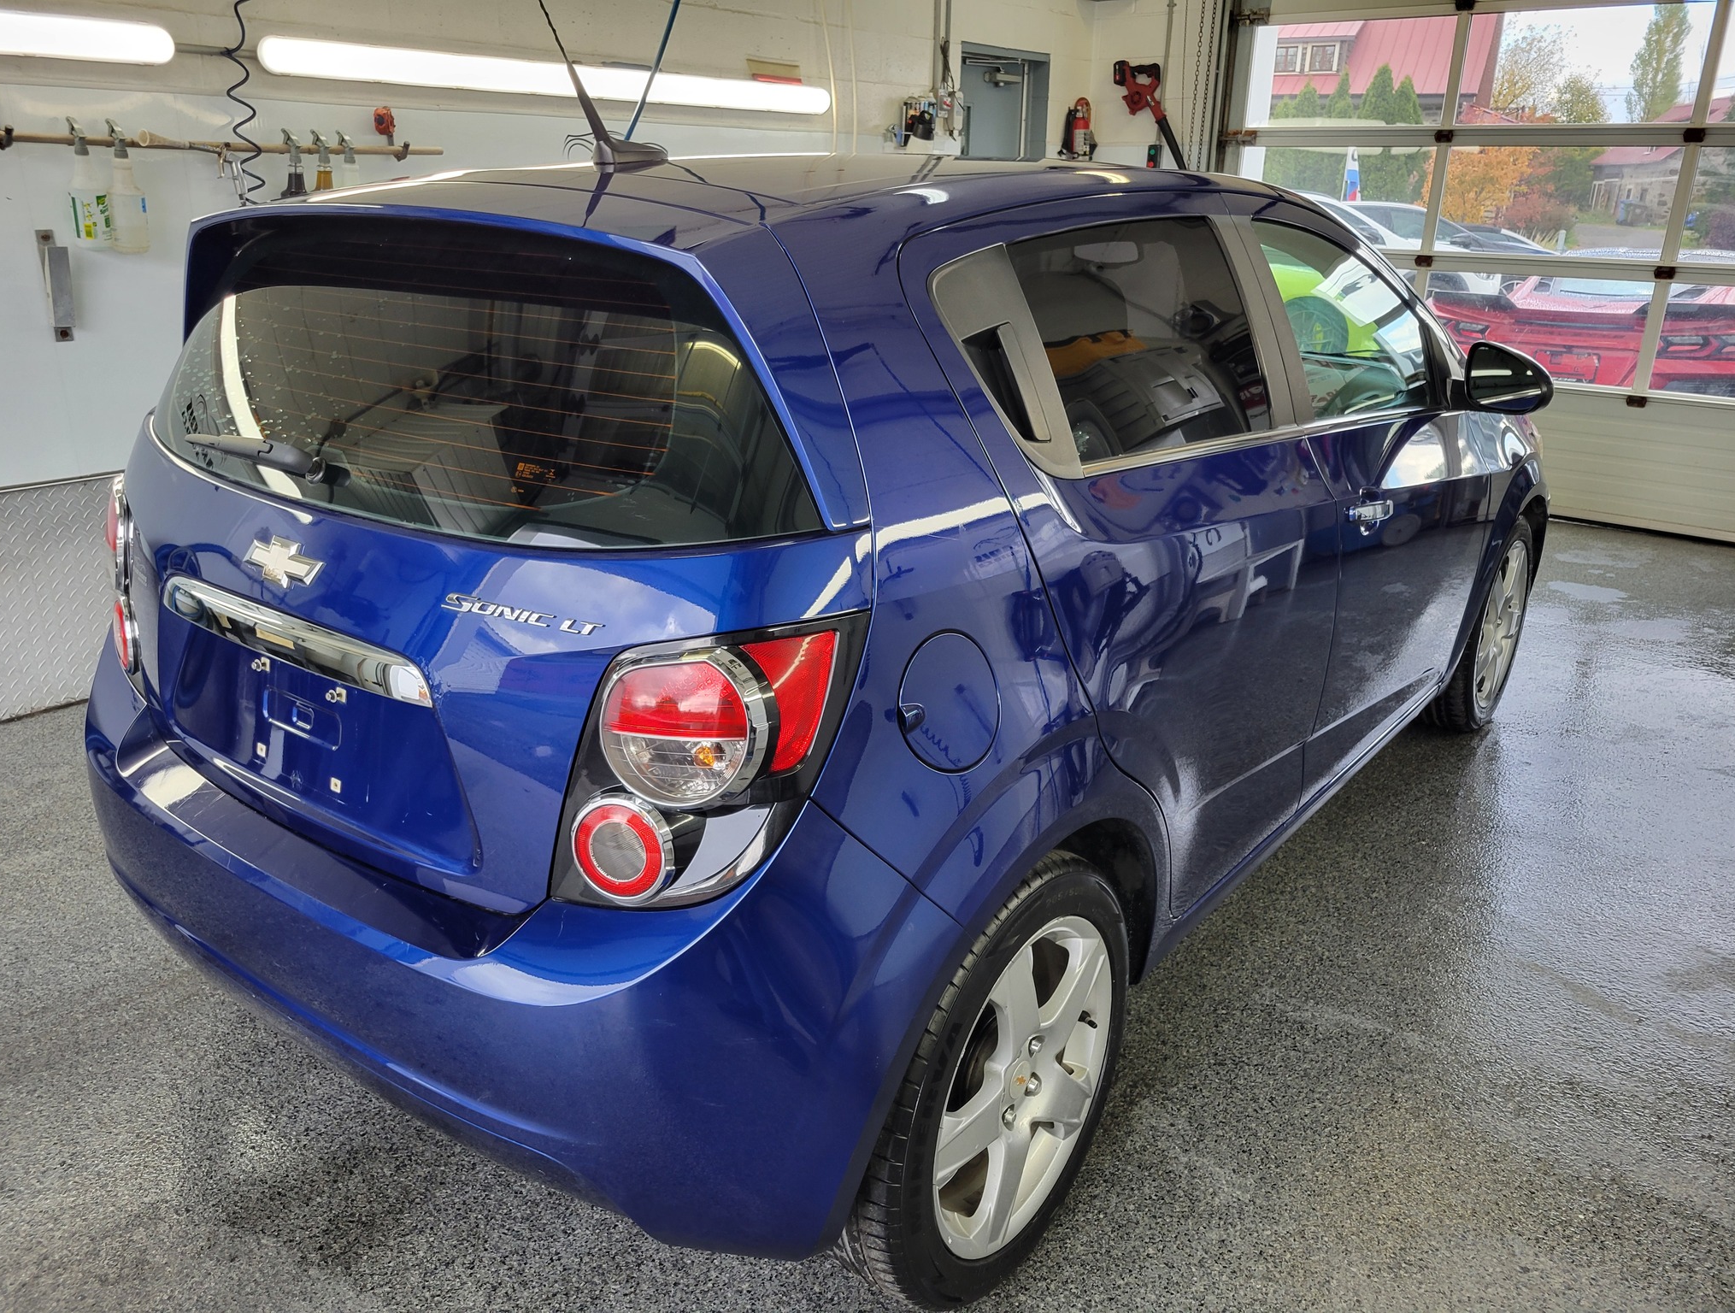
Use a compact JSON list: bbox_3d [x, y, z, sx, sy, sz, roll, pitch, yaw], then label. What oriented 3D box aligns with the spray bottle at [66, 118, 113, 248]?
[{"bbox_3d":[-1.908,-1.161,3.227,0.115,0.297,0.095,14,24,34],"label":"spray bottle"}]

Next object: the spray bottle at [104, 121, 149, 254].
[{"bbox_3d":[-1.922,-1.213,3.407,0.110,0.315,0.095,16,25,35],"label":"spray bottle"}]

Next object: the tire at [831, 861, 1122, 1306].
[{"bbox_3d":[0.139,0.553,1.829,0.210,0.632,0.637,16,25,35],"label":"tire"}]

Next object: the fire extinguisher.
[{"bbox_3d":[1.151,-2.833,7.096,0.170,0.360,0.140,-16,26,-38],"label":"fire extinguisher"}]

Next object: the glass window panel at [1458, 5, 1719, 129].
[{"bbox_3d":[2.969,-2.463,5.495,0.930,0.445,0.030,16,25,35],"label":"glass window panel"}]

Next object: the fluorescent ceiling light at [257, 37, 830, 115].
[{"bbox_3d":[-0.889,-1.941,4.446,0.090,0.110,2.455,14,24,34],"label":"fluorescent ceiling light"}]

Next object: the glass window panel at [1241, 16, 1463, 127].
[{"bbox_3d":[2.289,-2.780,6.281,0.959,0.466,0.030,14,24,34],"label":"glass window panel"}]

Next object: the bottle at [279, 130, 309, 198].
[{"bbox_3d":[-1.629,-1.340,3.766,0.110,0.305,0.095,16,25,35],"label":"bottle"}]

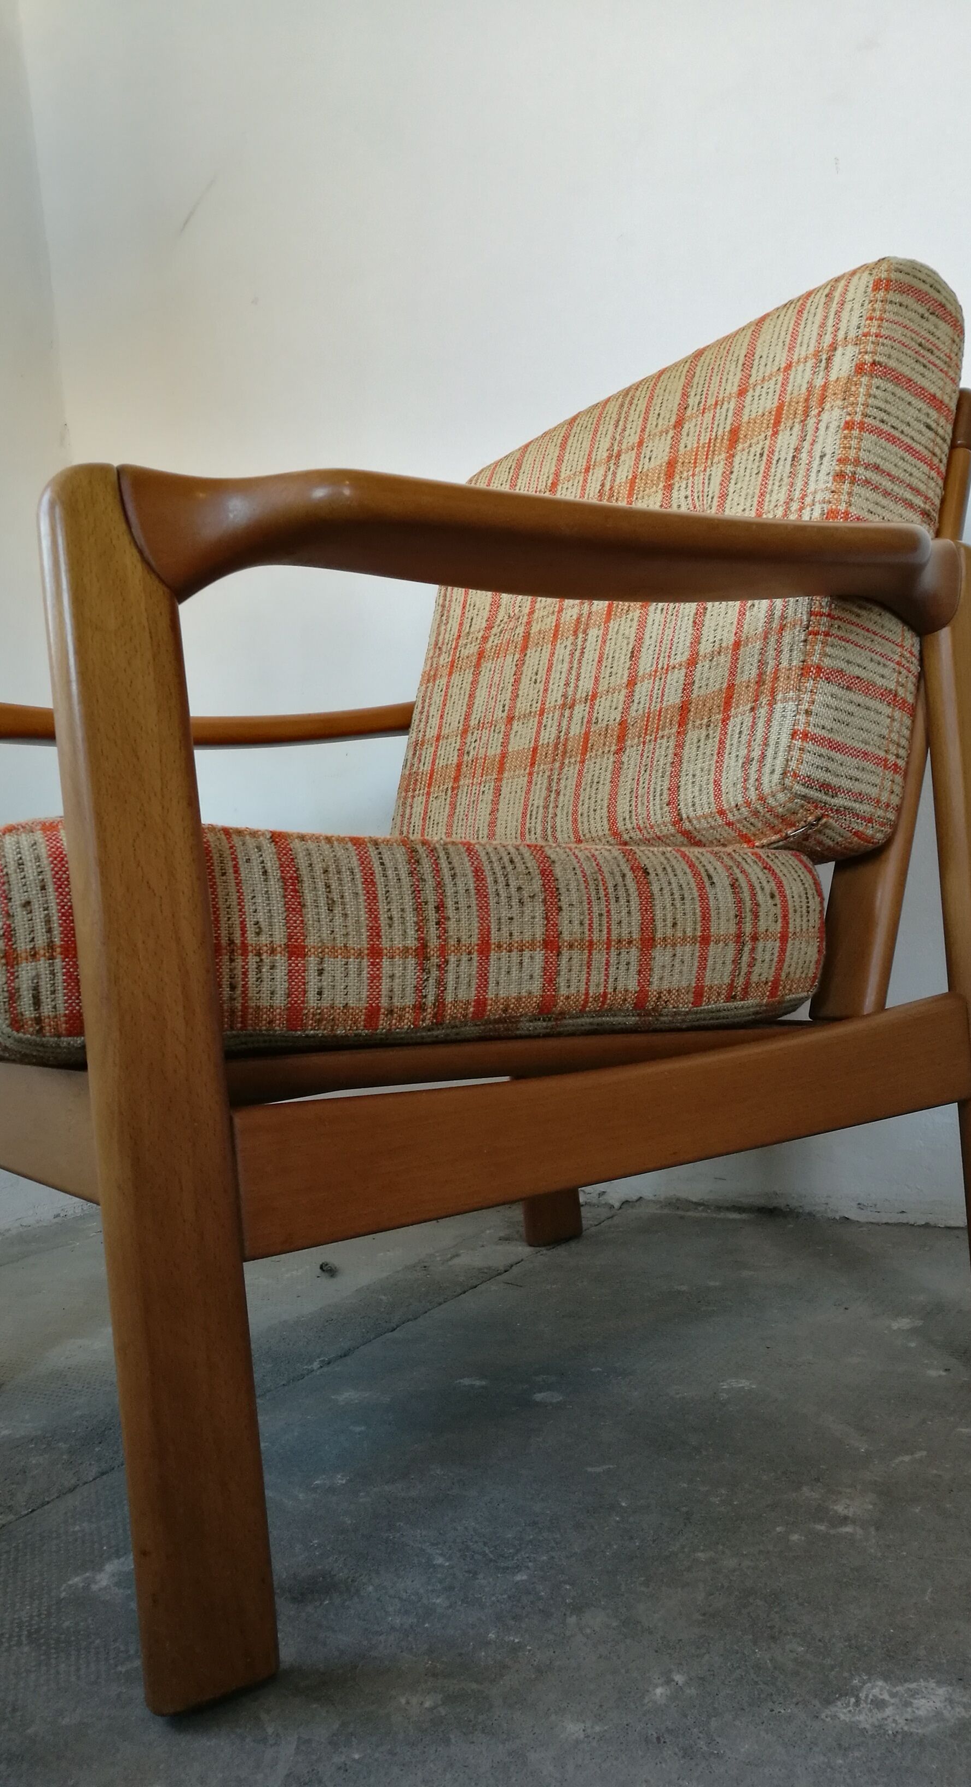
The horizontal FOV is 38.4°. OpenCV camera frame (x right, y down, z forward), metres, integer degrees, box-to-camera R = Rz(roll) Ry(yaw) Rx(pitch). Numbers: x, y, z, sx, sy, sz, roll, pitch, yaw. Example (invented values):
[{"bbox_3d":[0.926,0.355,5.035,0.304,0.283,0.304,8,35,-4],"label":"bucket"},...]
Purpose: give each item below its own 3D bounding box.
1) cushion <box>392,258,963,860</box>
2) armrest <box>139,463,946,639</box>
[{"bbox_3d":[0.124,-0.221,1.164,0.114,0.426,0.535,18,-13,-31],"label":"cushion"},{"bbox_3d":[0.063,-0.181,0.802,0.579,0.067,0.086,-5,-1,-33],"label":"armrest"}]

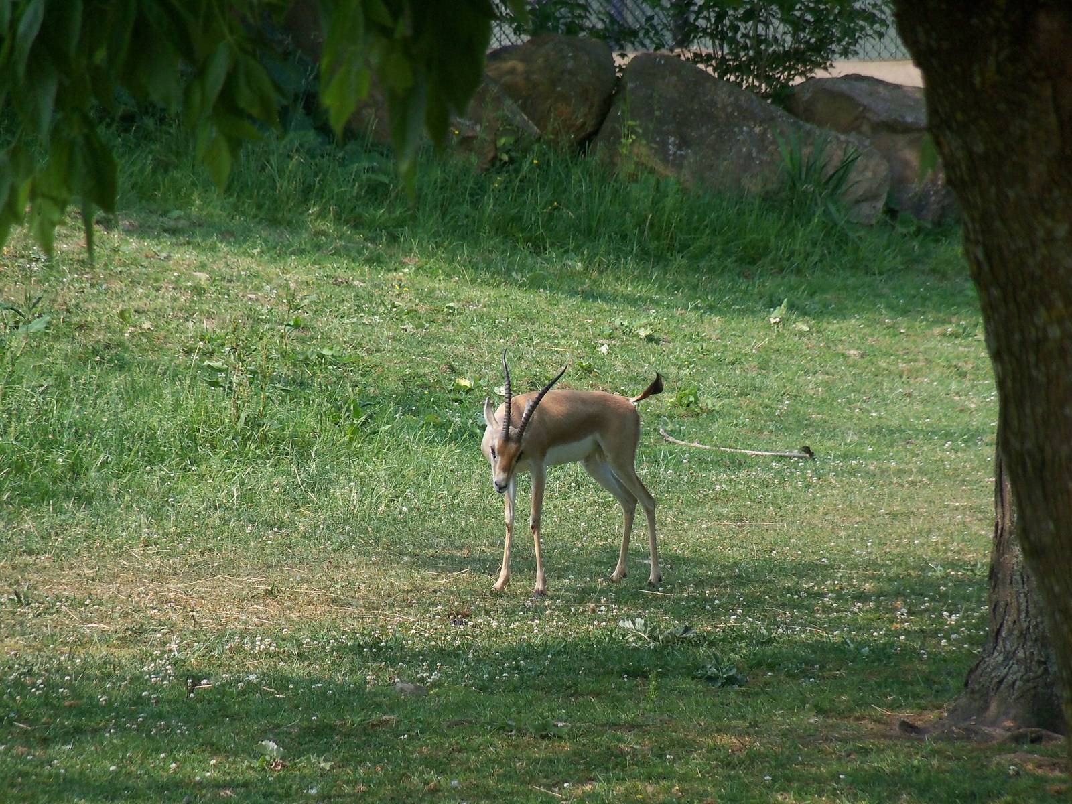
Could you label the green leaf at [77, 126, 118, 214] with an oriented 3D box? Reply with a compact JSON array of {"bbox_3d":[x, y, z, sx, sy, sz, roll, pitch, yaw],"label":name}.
[{"bbox_3d":[-0.526,-0.281,13.000,0.050,0.108,0.040,0,5,0],"label":"green leaf"}]

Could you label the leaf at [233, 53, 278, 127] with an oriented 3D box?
[{"bbox_3d":[-0.337,-0.374,13.000,0.055,0.086,0.040,0,5,0],"label":"leaf"}]

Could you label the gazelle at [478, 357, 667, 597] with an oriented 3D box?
[{"bbox_3d":[0.123,0.236,37.500,0.870,0.840,0.290,-4,6,-43],"label":"gazelle"}]

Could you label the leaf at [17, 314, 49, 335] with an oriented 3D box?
[{"bbox_3d":[-2.017,-0.311,43.500,0.140,0.080,0.080,0,5,0],"label":"leaf"}]

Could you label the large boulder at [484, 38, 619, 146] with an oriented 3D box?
[{"bbox_3d":[0.060,-1.418,50.500,0.630,0.590,0.550,0,5,0],"label":"large boulder"}]

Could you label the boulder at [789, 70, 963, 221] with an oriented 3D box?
[{"bbox_3d":[1.603,-1.172,50.300,0.890,0.700,0.700,0,5,0],"label":"boulder"}]

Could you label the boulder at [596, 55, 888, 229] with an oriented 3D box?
[{"bbox_3d":[0.949,-1.211,50.000,1.370,0.790,0.800,0,5,0],"label":"boulder"}]

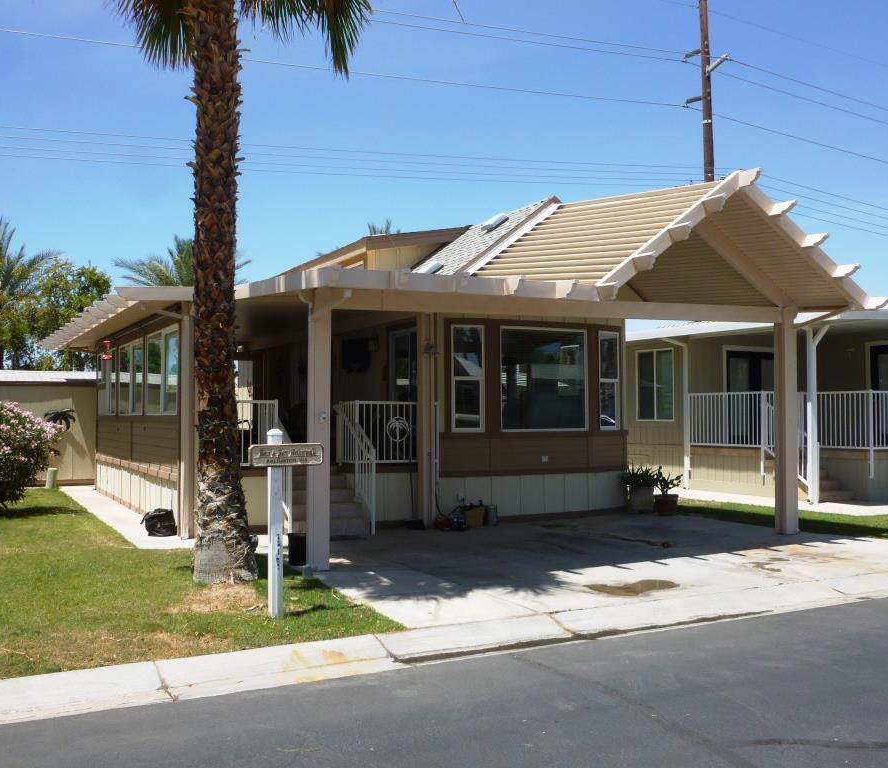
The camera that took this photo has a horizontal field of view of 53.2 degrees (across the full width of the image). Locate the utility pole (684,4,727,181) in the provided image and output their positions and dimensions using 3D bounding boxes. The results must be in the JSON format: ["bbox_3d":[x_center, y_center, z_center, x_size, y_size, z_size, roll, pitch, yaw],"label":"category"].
[{"bbox_3d":[9.609,-5.823,32.000,0.400,17.000,1.500,0,-2,-28],"label":"utility pole"}]

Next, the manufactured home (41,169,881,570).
[{"bbox_3d":[-1.298,-0.310,15.188,8.700,4.800,13.200,0,-2,-28],"label":"manufactured home"}]

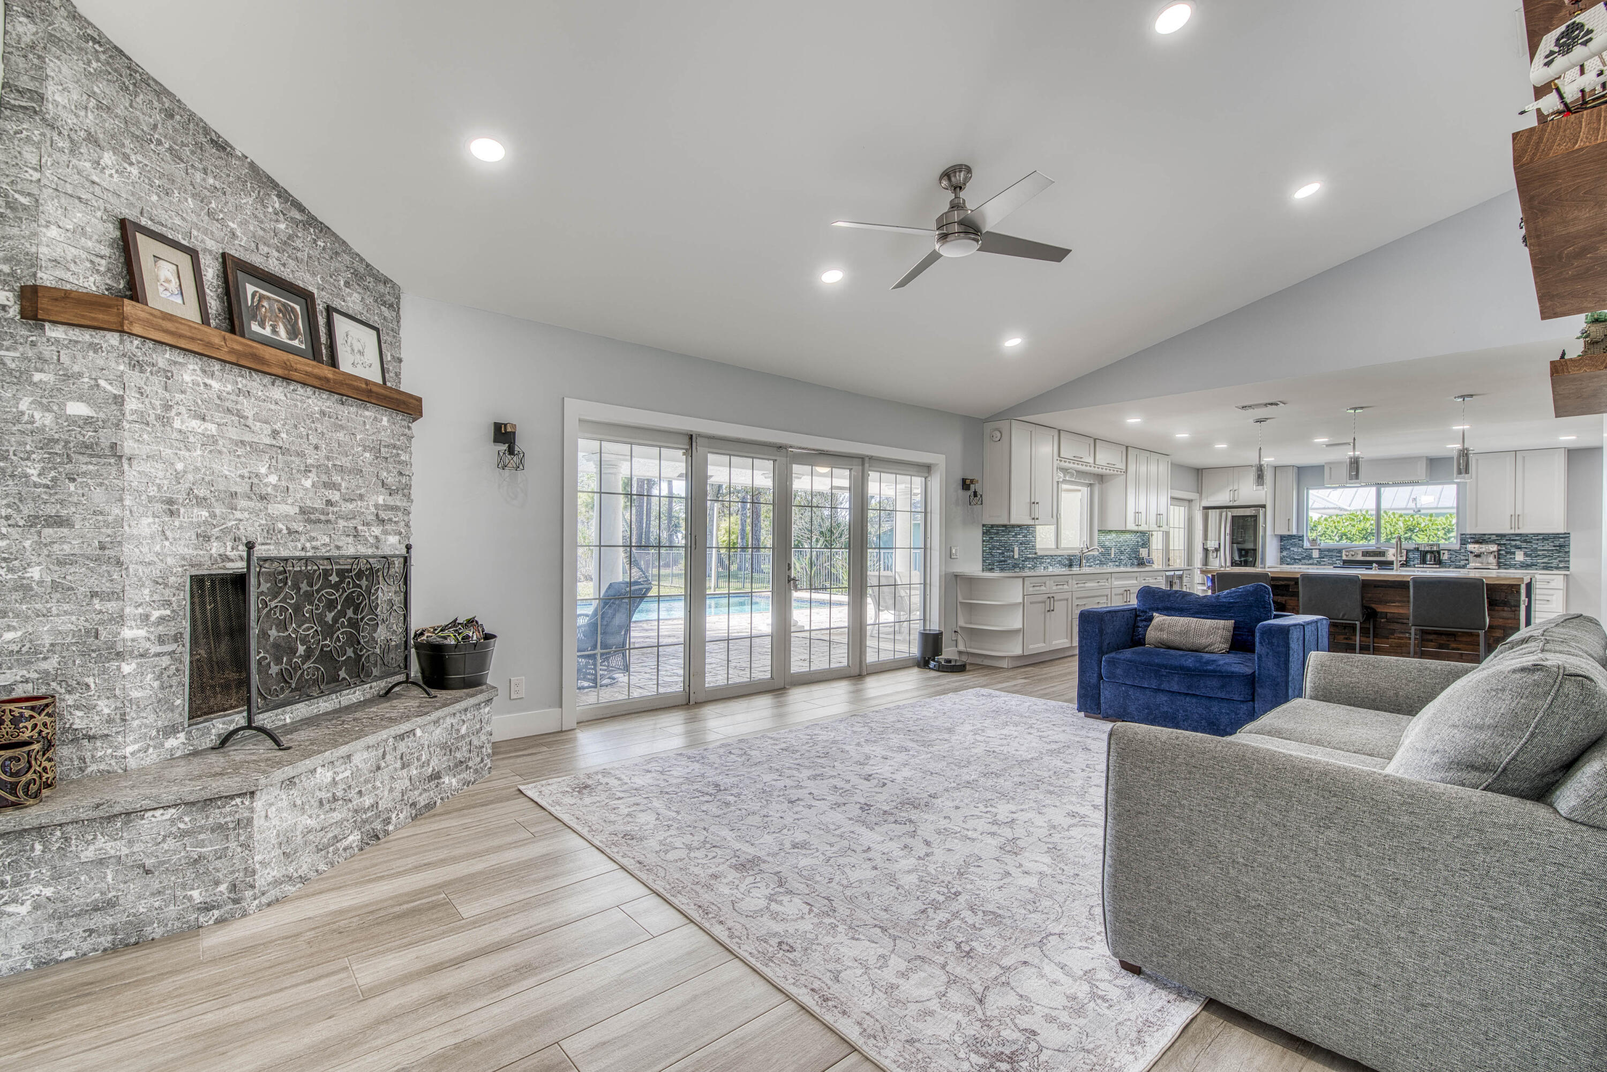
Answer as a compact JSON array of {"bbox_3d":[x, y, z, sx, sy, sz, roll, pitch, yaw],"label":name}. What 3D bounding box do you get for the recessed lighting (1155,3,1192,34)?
[{"bbox_3d":[1.450,-2.032,2.627,0.135,0.025,0.135,1,-14,-41],"label":"recessed lighting"}]

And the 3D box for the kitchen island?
[{"bbox_3d":[5.183,0.807,6.309,1.080,0.930,2.213,1,-1,-41],"label":"kitchen island"}]

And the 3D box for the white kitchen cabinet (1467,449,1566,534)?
[{"bbox_3d":[9.383,-0.567,8.817,0.326,1.067,0.869,1,-1,-40],"label":"white kitchen cabinet"}]

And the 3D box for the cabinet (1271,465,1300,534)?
[{"bbox_3d":[7.761,-0.565,10.748,0.326,1.067,0.240,1,-1,-40],"label":"cabinet"}]

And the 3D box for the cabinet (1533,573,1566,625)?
[{"bbox_3d":[9.348,0.942,8.599,0.620,0.871,0.600,1,-1,-40],"label":"cabinet"}]

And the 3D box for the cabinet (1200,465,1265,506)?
[{"bbox_3d":[7.206,-0.791,11.069,0.600,0.605,0.905,1,-1,-41],"label":"cabinet"}]

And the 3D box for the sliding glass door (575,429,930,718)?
[{"bbox_3d":[-0.125,0.267,5.491,3.559,1.933,0.110,1,-1,-41],"label":"sliding glass door"}]

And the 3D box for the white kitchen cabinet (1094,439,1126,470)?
[{"bbox_3d":[3.726,-0.998,8.476,0.847,0.297,0.341,1,-1,-41],"label":"white kitchen cabinet"}]

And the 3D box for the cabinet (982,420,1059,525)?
[{"bbox_3d":[2.375,-0.653,7.300,0.949,1.073,0.341,1,-1,-41],"label":"cabinet"}]

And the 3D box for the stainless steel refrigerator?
[{"bbox_3d":[7.110,0.483,10.970,0.883,1.790,0.901,1,-1,-40],"label":"stainless steel refrigerator"}]

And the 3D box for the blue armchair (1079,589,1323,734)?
[{"bbox_3d":[2.601,0.775,4.387,0.900,0.900,1.190,1,-1,-41],"label":"blue armchair"}]

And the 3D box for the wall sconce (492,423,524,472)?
[{"bbox_3d":[-1.722,-0.526,3.938,0.155,0.290,0.200,1,-1,-40],"label":"wall sconce"}]

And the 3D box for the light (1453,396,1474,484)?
[{"bbox_3d":[5.598,-0.819,5.683,0.120,0.718,0.120,1,-1,-40],"label":"light"}]

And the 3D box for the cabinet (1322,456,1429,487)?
[{"bbox_3d":[8.469,-0.935,9.912,0.326,0.342,1.137,1,-1,-40],"label":"cabinet"}]

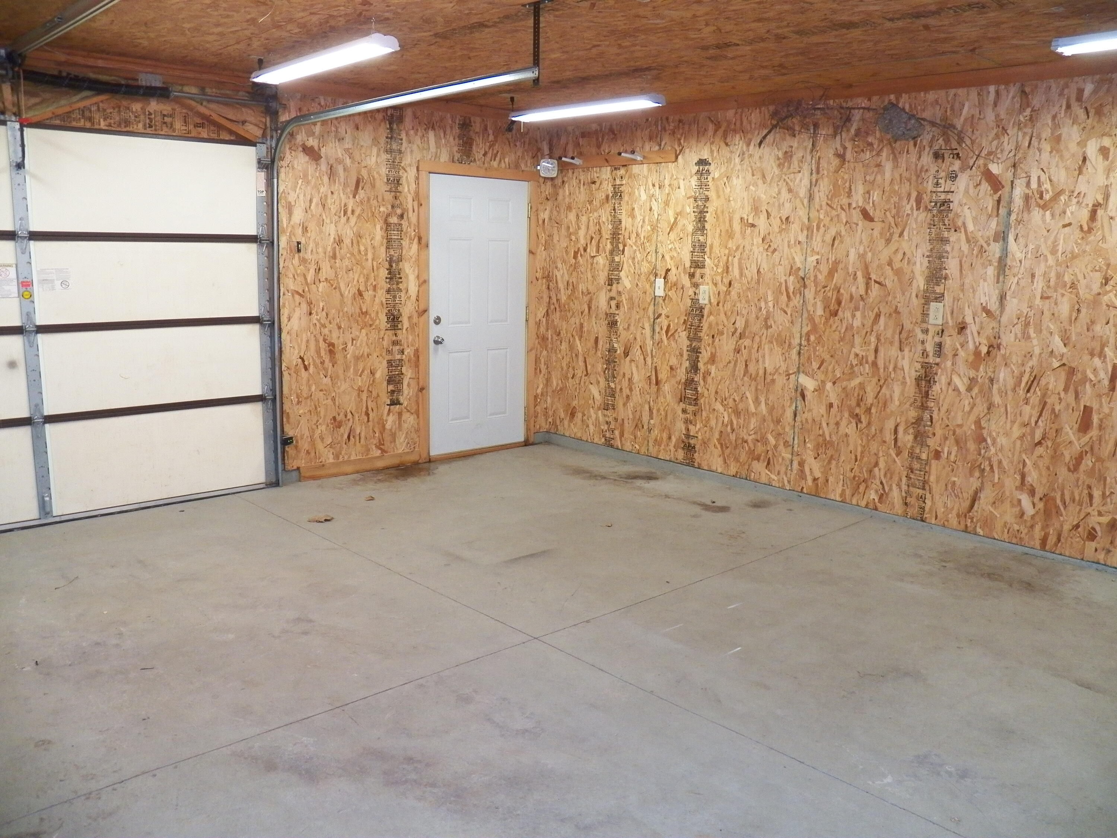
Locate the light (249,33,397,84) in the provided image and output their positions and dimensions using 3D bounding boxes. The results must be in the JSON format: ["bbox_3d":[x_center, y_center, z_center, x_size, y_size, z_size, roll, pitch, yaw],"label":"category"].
[{"bbox_3d":[-1.153,-1.720,4.312,0.172,0.066,1.240,-7,14,-40],"label":"light"}]

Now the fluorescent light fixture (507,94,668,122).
[{"bbox_3d":[0.153,-1.994,5.781,0.188,0.066,1.211,-9,14,-44],"label":"fluorescent light fixture"}]

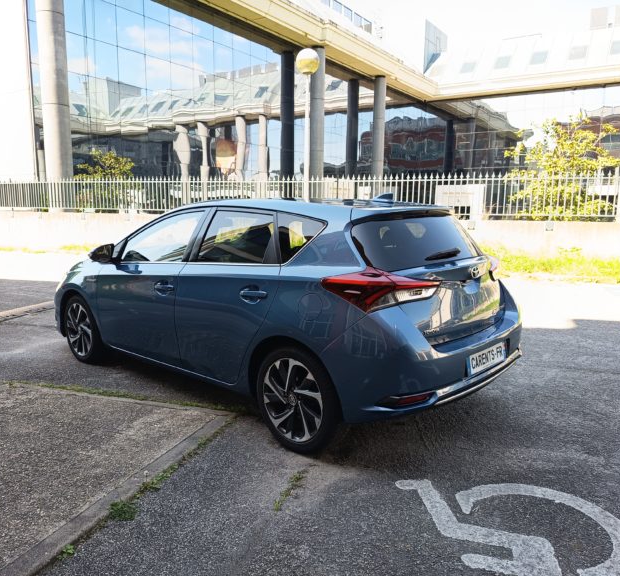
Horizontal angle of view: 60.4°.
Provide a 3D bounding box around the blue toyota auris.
[{"bbox_3d":[-0.546,-0.009,4.458,4.330,1.480,1.790,8,10,42],"label":"blue toyota auris"}]

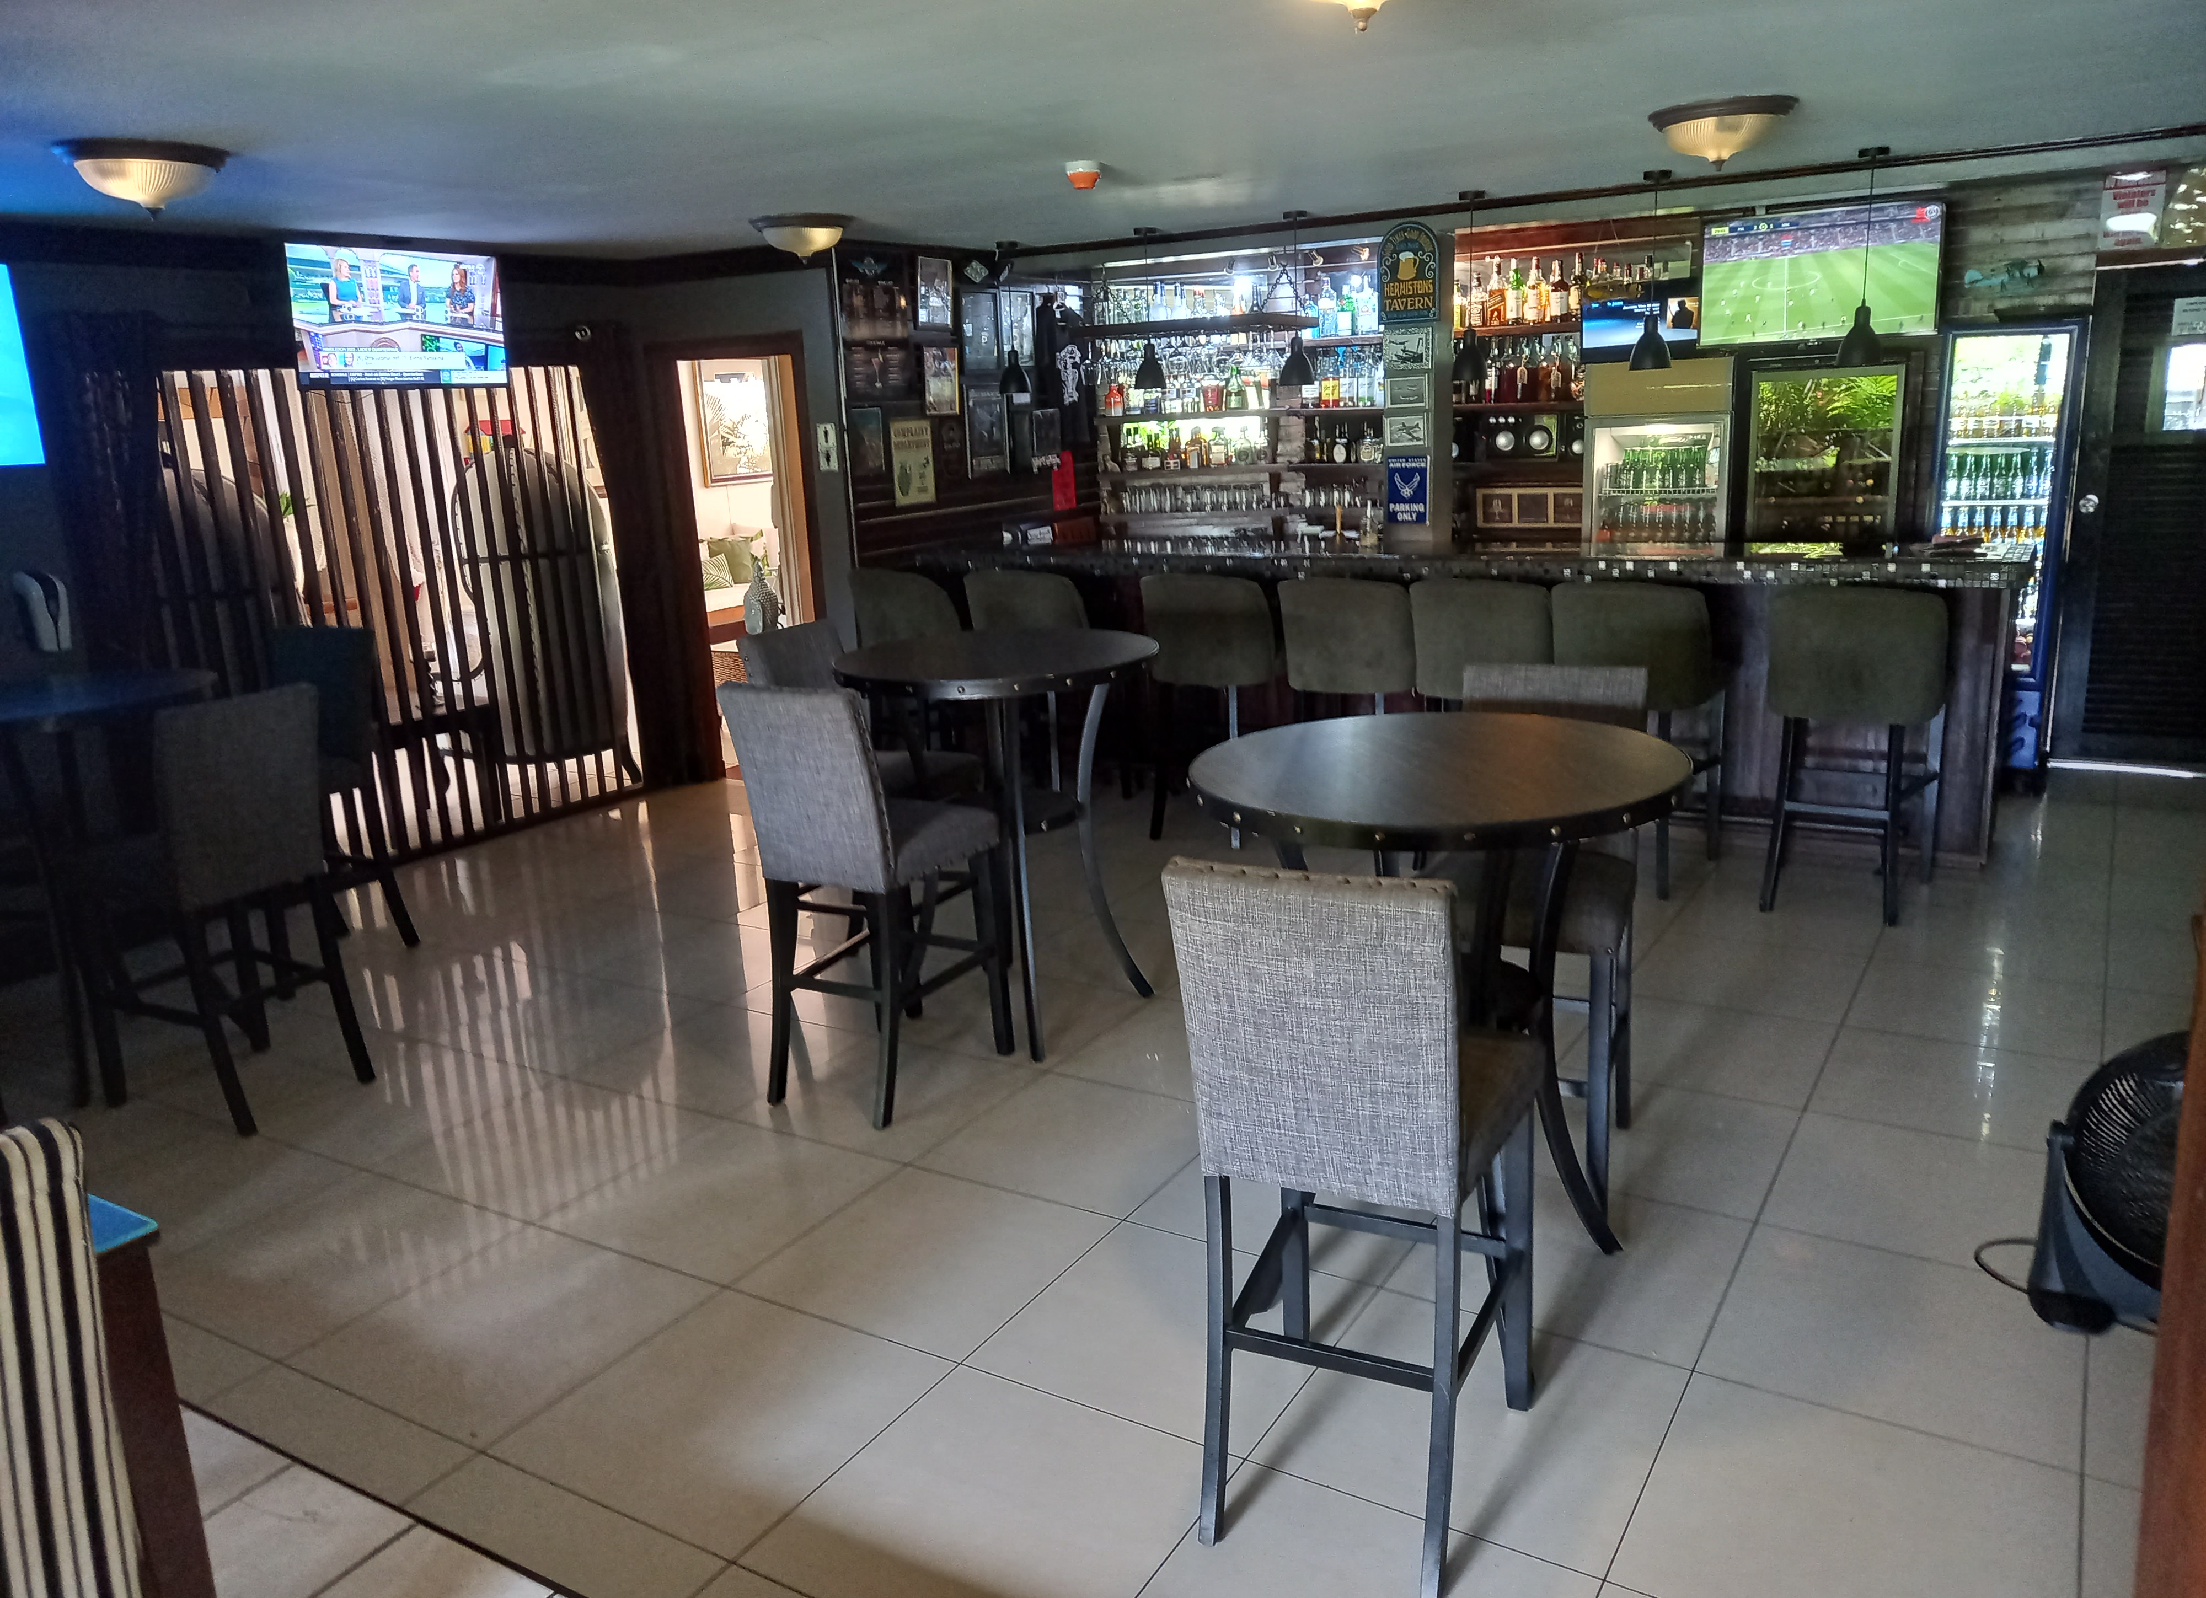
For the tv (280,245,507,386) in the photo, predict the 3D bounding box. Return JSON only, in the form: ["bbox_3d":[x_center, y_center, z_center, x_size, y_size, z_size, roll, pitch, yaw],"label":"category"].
[{"bbox_3d":[-2.902,-1.990,6.598,0.070,0.560,0.965,12,20,32],"label":"tv"}]

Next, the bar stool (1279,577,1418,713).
[{"bbox_3d":[0.983,-0.342,6.169,0.525,1.070,0.585,6,16,31],"label":"bar stool"}]

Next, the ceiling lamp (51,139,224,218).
[{"bbox_3d":[-2.509,-1.615,4.182,0.406,0.170,0.406,6,16,31],"label":"ceiling lamp"}]

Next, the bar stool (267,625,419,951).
[{"bbox_3d":[-2.734,0.033,5.329,0.425,1.110,0.580,4,15,26],"label":"bar stool"}]

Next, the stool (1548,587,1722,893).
[{"bbox_3d":[1.890,-0.248,5.580,0.500,1.090,0.610,6,16,31],"label":"stool"}]

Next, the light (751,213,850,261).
[{"bbox_3d":[-1.185,-2.201,6.301,0.406,0.170,0.406,-3,14,1],"label":"light"}]

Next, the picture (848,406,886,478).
[{"bbox_3d":[-1.100,-1.688,7.526,0.020,0.296,0.228,6,16,31],"label":"picture"}]

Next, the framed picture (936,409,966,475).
[{"bbox_3d":[-0.764,-1.803,8.070,0.030,0.310,0.210,6,16,31],"label":"framed picture"}]

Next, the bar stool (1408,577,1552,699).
[{"bbox_3d":[1.469,-0.287,5.828,0.500,1.090,0.600,6,16,31],"label":"bar stool"}]

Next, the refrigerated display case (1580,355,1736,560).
[{"bbox_3d":[2.613,-1.105,7.392,0.620,1.810,0.580,6,16,31],"label":"refrigerated display case"}]

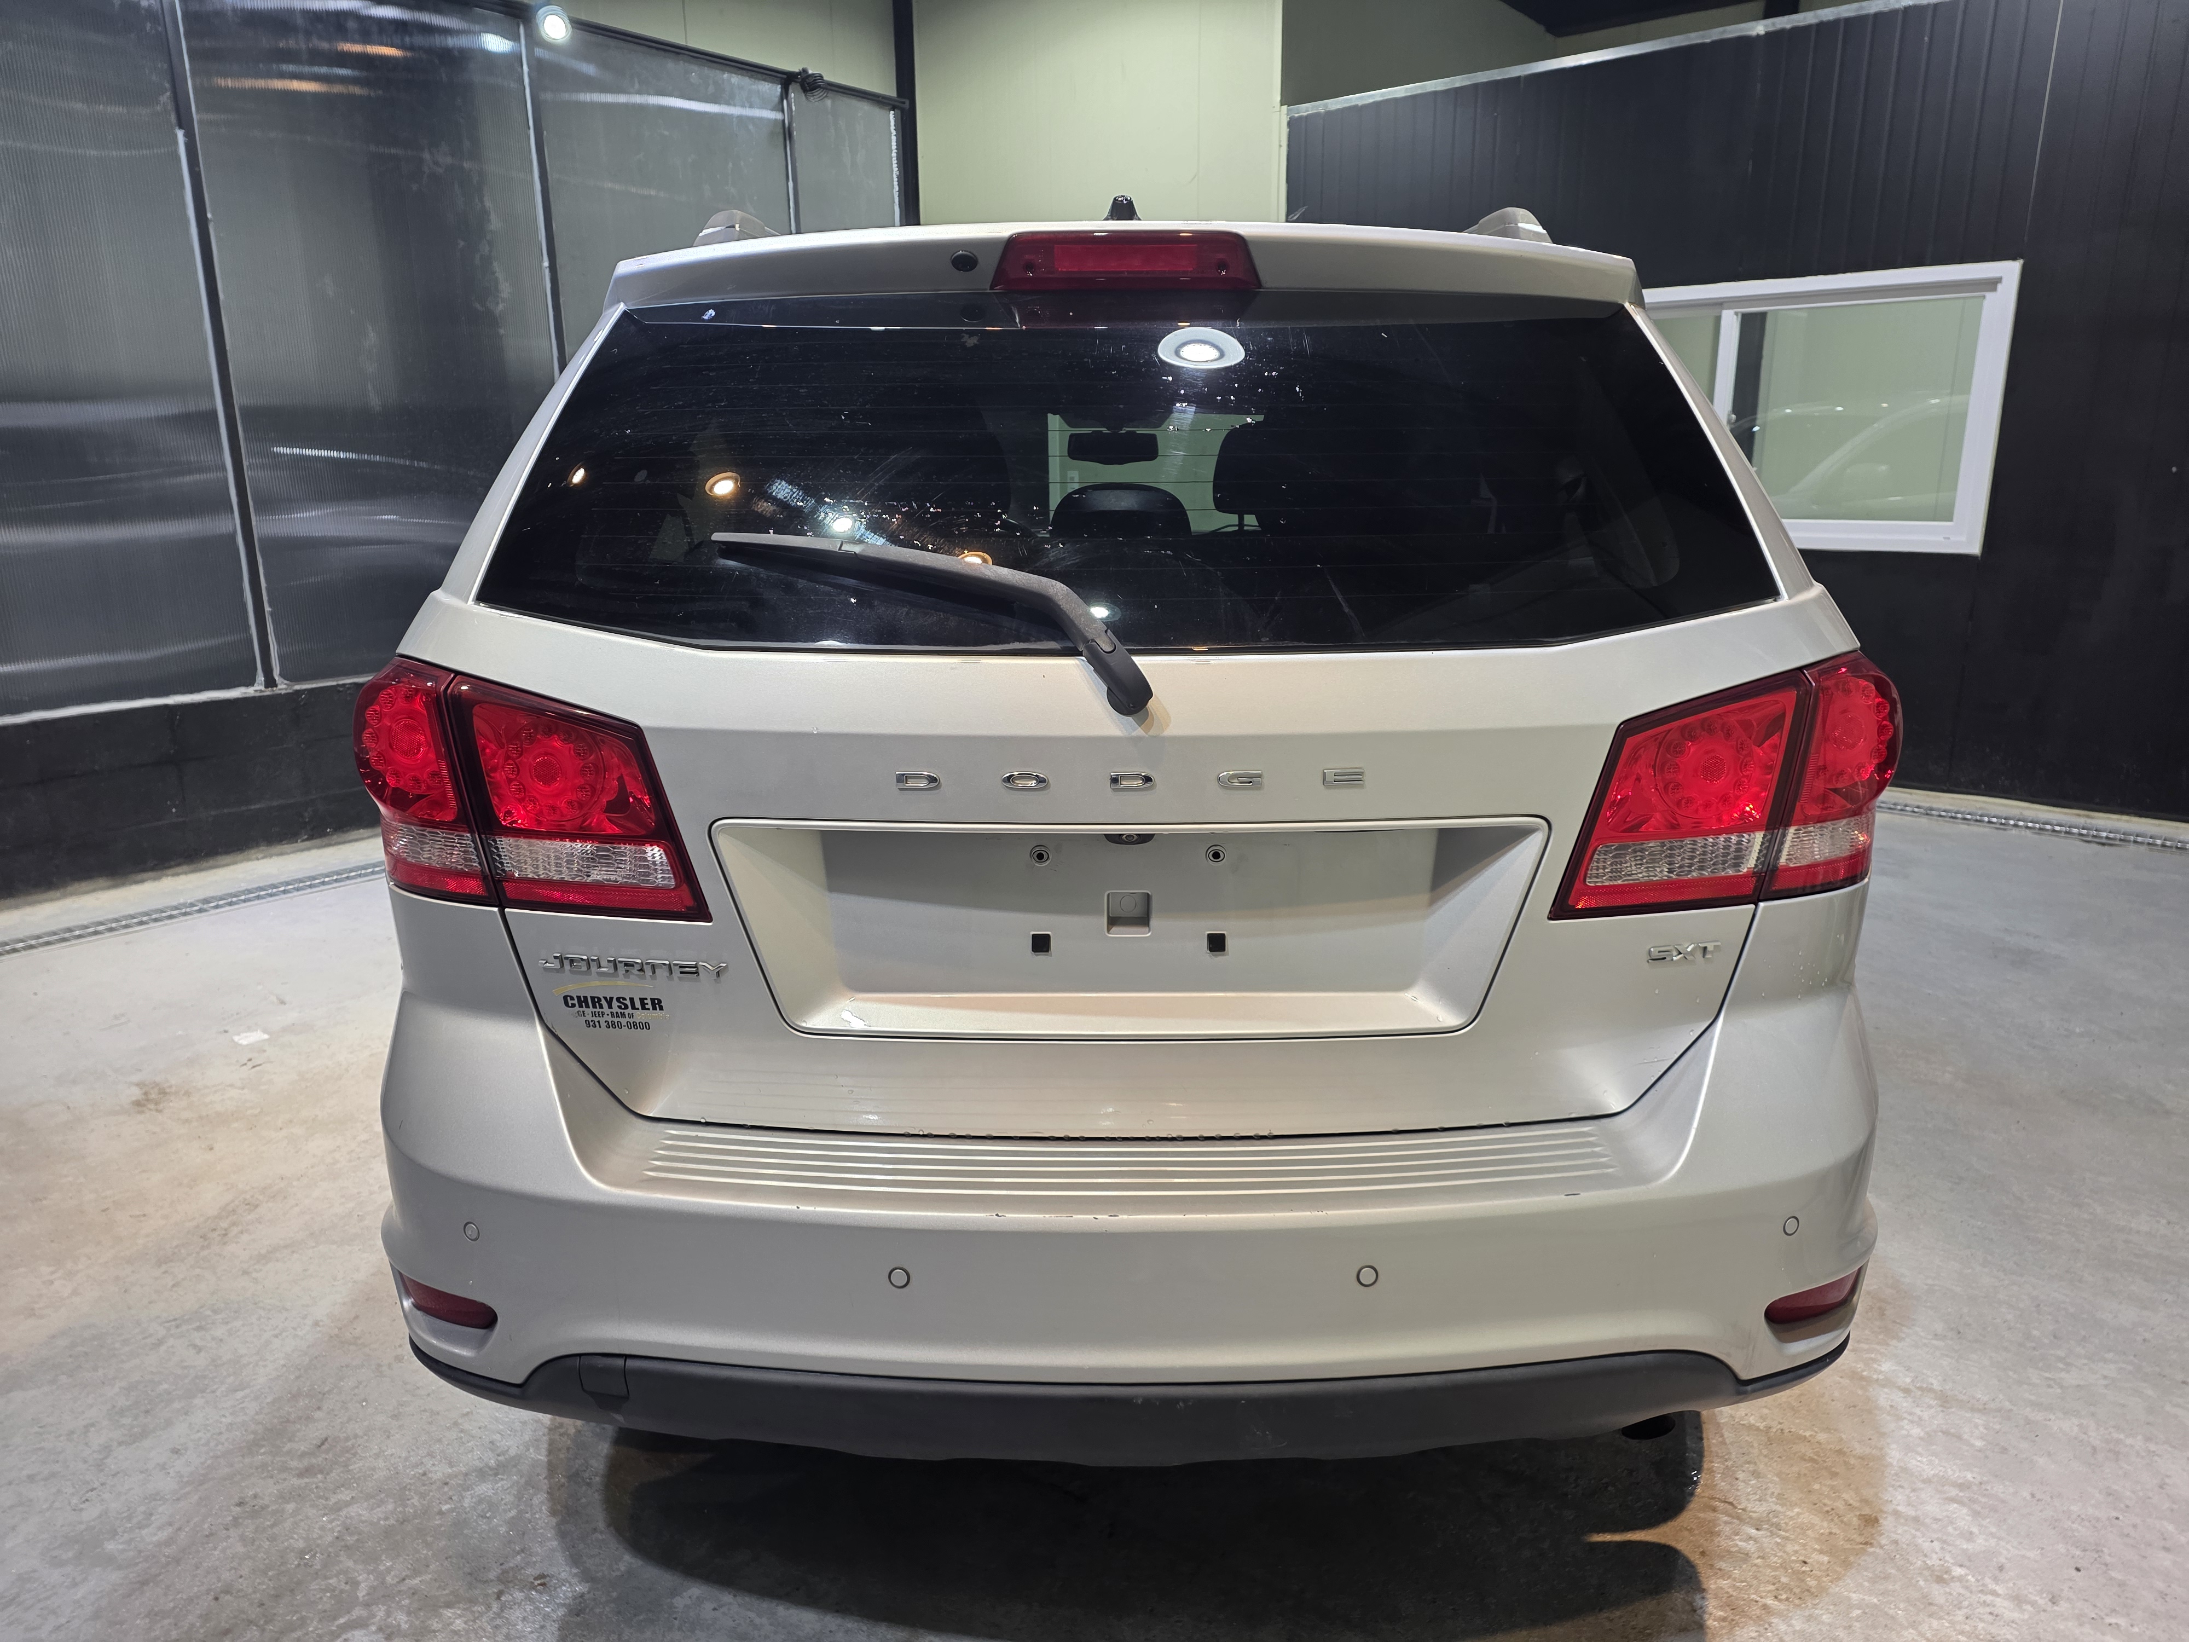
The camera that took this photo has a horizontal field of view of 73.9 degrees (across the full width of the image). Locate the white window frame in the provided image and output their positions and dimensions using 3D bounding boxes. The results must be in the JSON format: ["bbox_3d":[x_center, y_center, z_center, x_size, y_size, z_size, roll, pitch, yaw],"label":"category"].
[{"bbox_3d":[2.659,-1.697,6.117,2.020,1.070,0.120,11,18,37],"label":"white window frame"}]

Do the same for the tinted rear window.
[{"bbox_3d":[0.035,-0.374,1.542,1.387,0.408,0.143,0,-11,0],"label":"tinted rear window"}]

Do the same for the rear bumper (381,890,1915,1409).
[{"bbox_3d":[0.039,0.358,1.670,1.775,0.592,0.510,0,14,0],"label":"rear bumper"}]

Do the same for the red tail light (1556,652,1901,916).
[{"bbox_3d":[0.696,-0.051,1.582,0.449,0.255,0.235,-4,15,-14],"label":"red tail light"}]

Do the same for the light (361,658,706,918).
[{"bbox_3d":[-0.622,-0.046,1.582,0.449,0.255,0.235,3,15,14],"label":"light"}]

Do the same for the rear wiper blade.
[{"bbox_3d":[-0.167,-0.206,1.458,0.476,0.112,0.071,13,-10,2],"label":"rear wiper blade"}]

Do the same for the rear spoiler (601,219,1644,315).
[{"bbox_3d":[0.033,-0.608,1.613,1.163,0.102,0.265,0,14,0],"label":"rear spoiler"}]

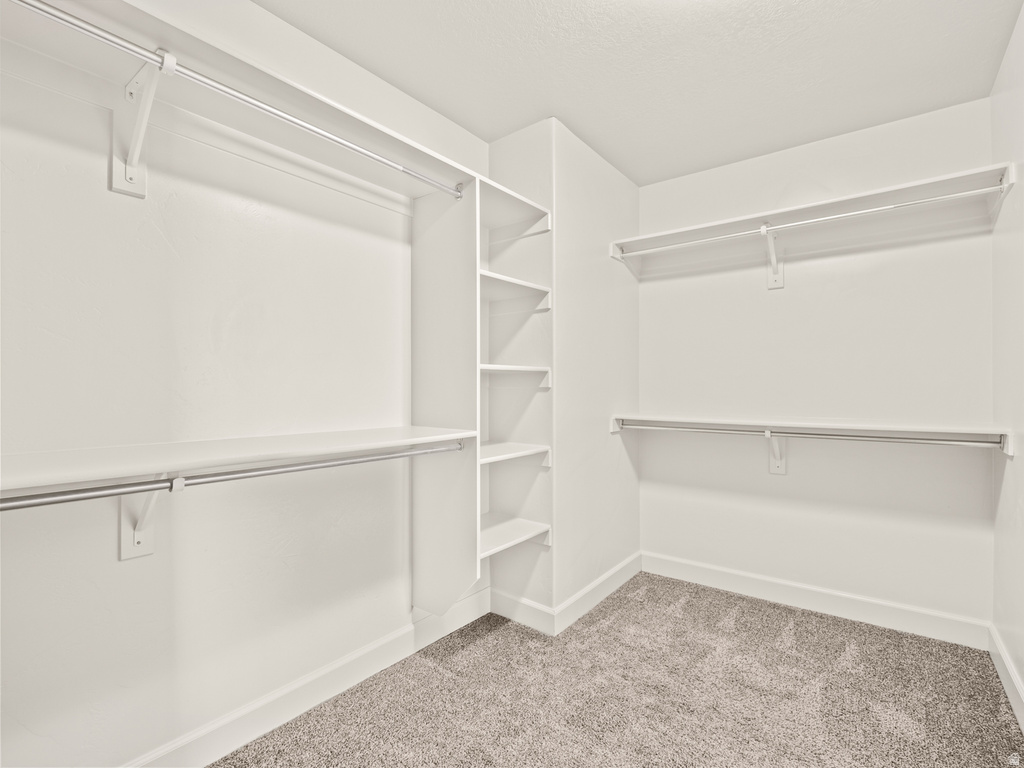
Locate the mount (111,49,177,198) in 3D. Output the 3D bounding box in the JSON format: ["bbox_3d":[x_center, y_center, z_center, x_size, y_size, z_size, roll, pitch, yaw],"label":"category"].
[{"bbox_3d":[-0.949,-0.670,1.225,0.322,0.288,0.076,0,-1,38],"label":"mount"}]

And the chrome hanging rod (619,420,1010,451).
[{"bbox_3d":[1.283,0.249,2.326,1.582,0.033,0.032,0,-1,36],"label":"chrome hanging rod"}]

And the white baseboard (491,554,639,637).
[{"bbox_3d":[0.353,1.129,2.766,0.428,0.117,1.033,0,-1,38],"label":"white baseboard"}]

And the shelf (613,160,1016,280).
[{"bbox_3d":[1.354,-0.772,2.421,1.615,0.100,0.425,0,-1,36],"label":"shelf"}]

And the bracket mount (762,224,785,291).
[{"bbox_3d":[1.354,-0.658,2.476,0.077,0.278,0.336,0,-1,36],"label":"bracket mount"}]

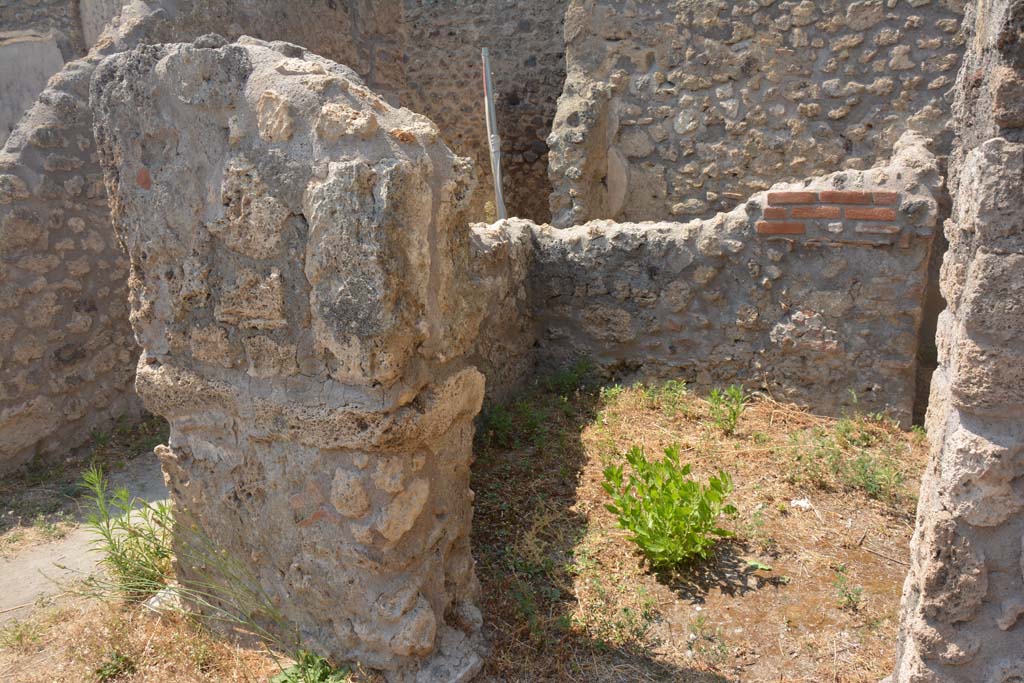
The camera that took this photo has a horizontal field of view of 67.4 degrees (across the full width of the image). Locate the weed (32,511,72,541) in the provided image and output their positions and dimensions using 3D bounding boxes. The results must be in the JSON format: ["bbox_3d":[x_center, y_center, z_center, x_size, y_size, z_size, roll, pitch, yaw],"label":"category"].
[{"bbox_3d":[-1.692,0.675,2.822,0.124,0.057,0.111,-7,13,-32],"label":"weed"}]

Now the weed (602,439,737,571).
[{"bbox_3d":[0.602,0.615,2.935,0.512,0.428,0.512,0,12,0],"label":"weed"}]

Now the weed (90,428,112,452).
[{"bbox_3d":[-2.175,0.522,4.068,0.117,0.119,0.105,0,12,0],"label":"weed"}]

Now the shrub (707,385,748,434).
[{"bbox_3d":[1.133,0.357,4.056,0.210,0.219,0.179,3,11,16],"label":"shrub"}]

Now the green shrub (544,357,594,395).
[{"bbox_3d":[0.360,0.217,4.894,0.306,0.212,0.260,0,12,0],"label":"green shrub"}]

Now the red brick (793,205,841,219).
[{"bbox_3d":[1.782,-0.757,4.506,0.260,0.067,0.120,4,13,17],"label":"red brick"}]

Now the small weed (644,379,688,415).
[{"bbox_3d":[0.944,0.337,4.691,0.269,0.212,0.215,0,12,0],"label":"small weed"}]

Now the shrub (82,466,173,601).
[{"bbox_3d":[-1.341,0.657,2.677,0.314,0.459,0.283,0,12,0],"label":"shrub"}]

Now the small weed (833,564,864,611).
[{"bbox_3d":[1.021,0.746,2.331,0.088,0.102,0.079,5,12,25],"label":"small weed"}]

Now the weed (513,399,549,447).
[{"bbox_3d":[0.092,0.404,3.845,0.196,0.206,0.176,0,11,1],"label":"weed"}]

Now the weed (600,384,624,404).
[{"bbox_3d":[0.598,0.318,4.614,0.168,0.087,0.151,1,11,7],"label":"weed"}]

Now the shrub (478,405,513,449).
[{"bbox_3d":[-0.077,0.421,3.816,0.194,0.183,0.175,0,11,-1],"label":"shrub"}]

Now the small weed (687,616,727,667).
[{"bbox_3d":[0.598,0.905,2.338,0.125,0.110,0.125,0,12,0],"label":"small weed"}]

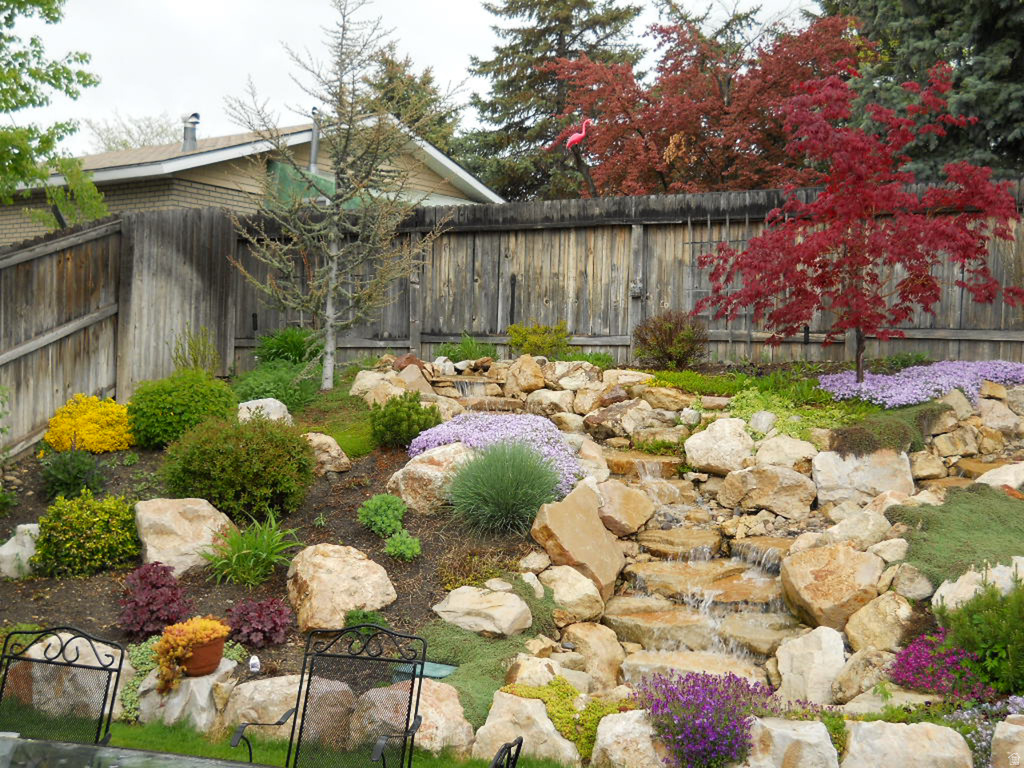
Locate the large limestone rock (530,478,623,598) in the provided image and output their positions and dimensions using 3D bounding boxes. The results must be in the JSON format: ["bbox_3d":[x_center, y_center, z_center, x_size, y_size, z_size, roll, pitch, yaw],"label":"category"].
[{"bbox_3d":[0.444,1.055,8.823,0.616,0.766,0.510,2,1,3],"label":"large limestone rock"}]

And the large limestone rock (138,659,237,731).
[{"bbox_3d":[-1.814,1.753,7.300,0.540,0.370,0.470,2,-1,-14],"label":"large limestone rock"}]

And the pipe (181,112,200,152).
[{"bbox_3d":[-4.434,-3.467,17.952,0.261,0.520,0.255,1,1,-14],"label":"pipe"}]

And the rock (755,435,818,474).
[{"bbox_3d":[2.172,0.558,10.300,0.510,0.340,0.420,1,-1,12],"label":"rock"}]

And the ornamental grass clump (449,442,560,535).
[{"bbox_3d":[-0.057,0.793,9.894,0.851,0.695,0.796,2,1,0],"label":"ornamental grass clump"}]

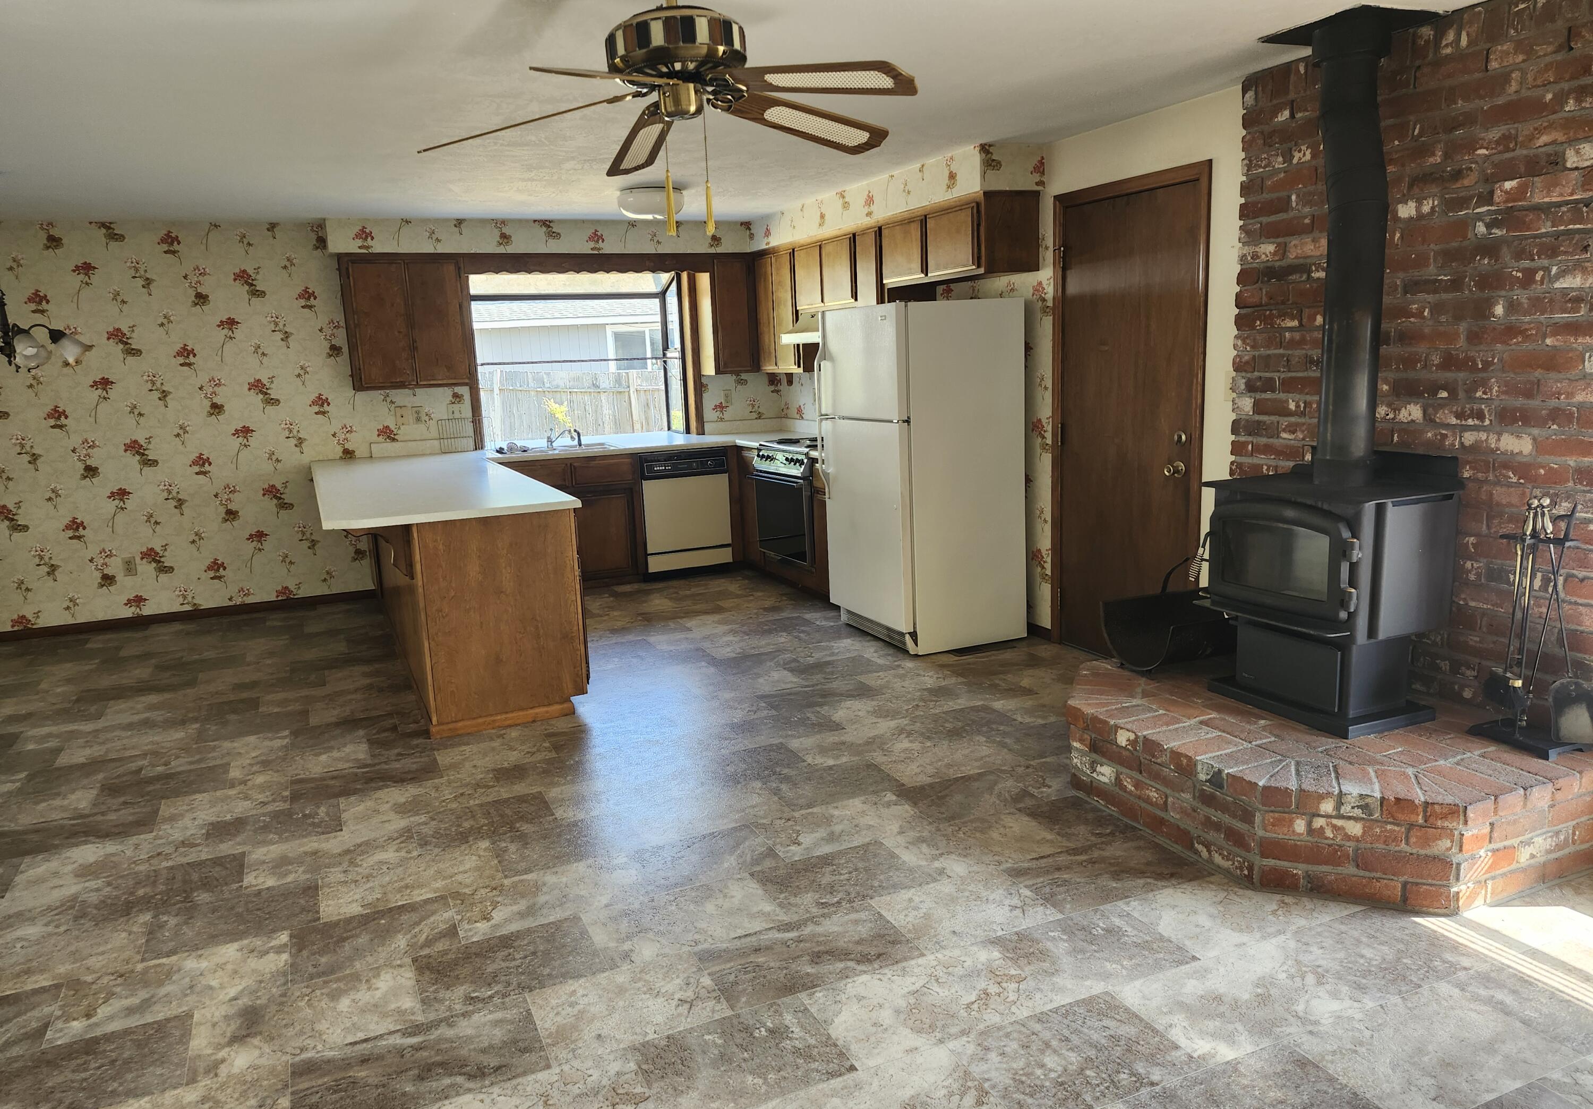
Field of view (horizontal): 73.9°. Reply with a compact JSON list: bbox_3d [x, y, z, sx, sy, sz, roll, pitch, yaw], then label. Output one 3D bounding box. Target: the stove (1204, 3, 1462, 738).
[{"bbox_3d":[1.635,-0.556,3.235,0.620,2.090,0.690,-7,12,-24],"label":"stove"}]

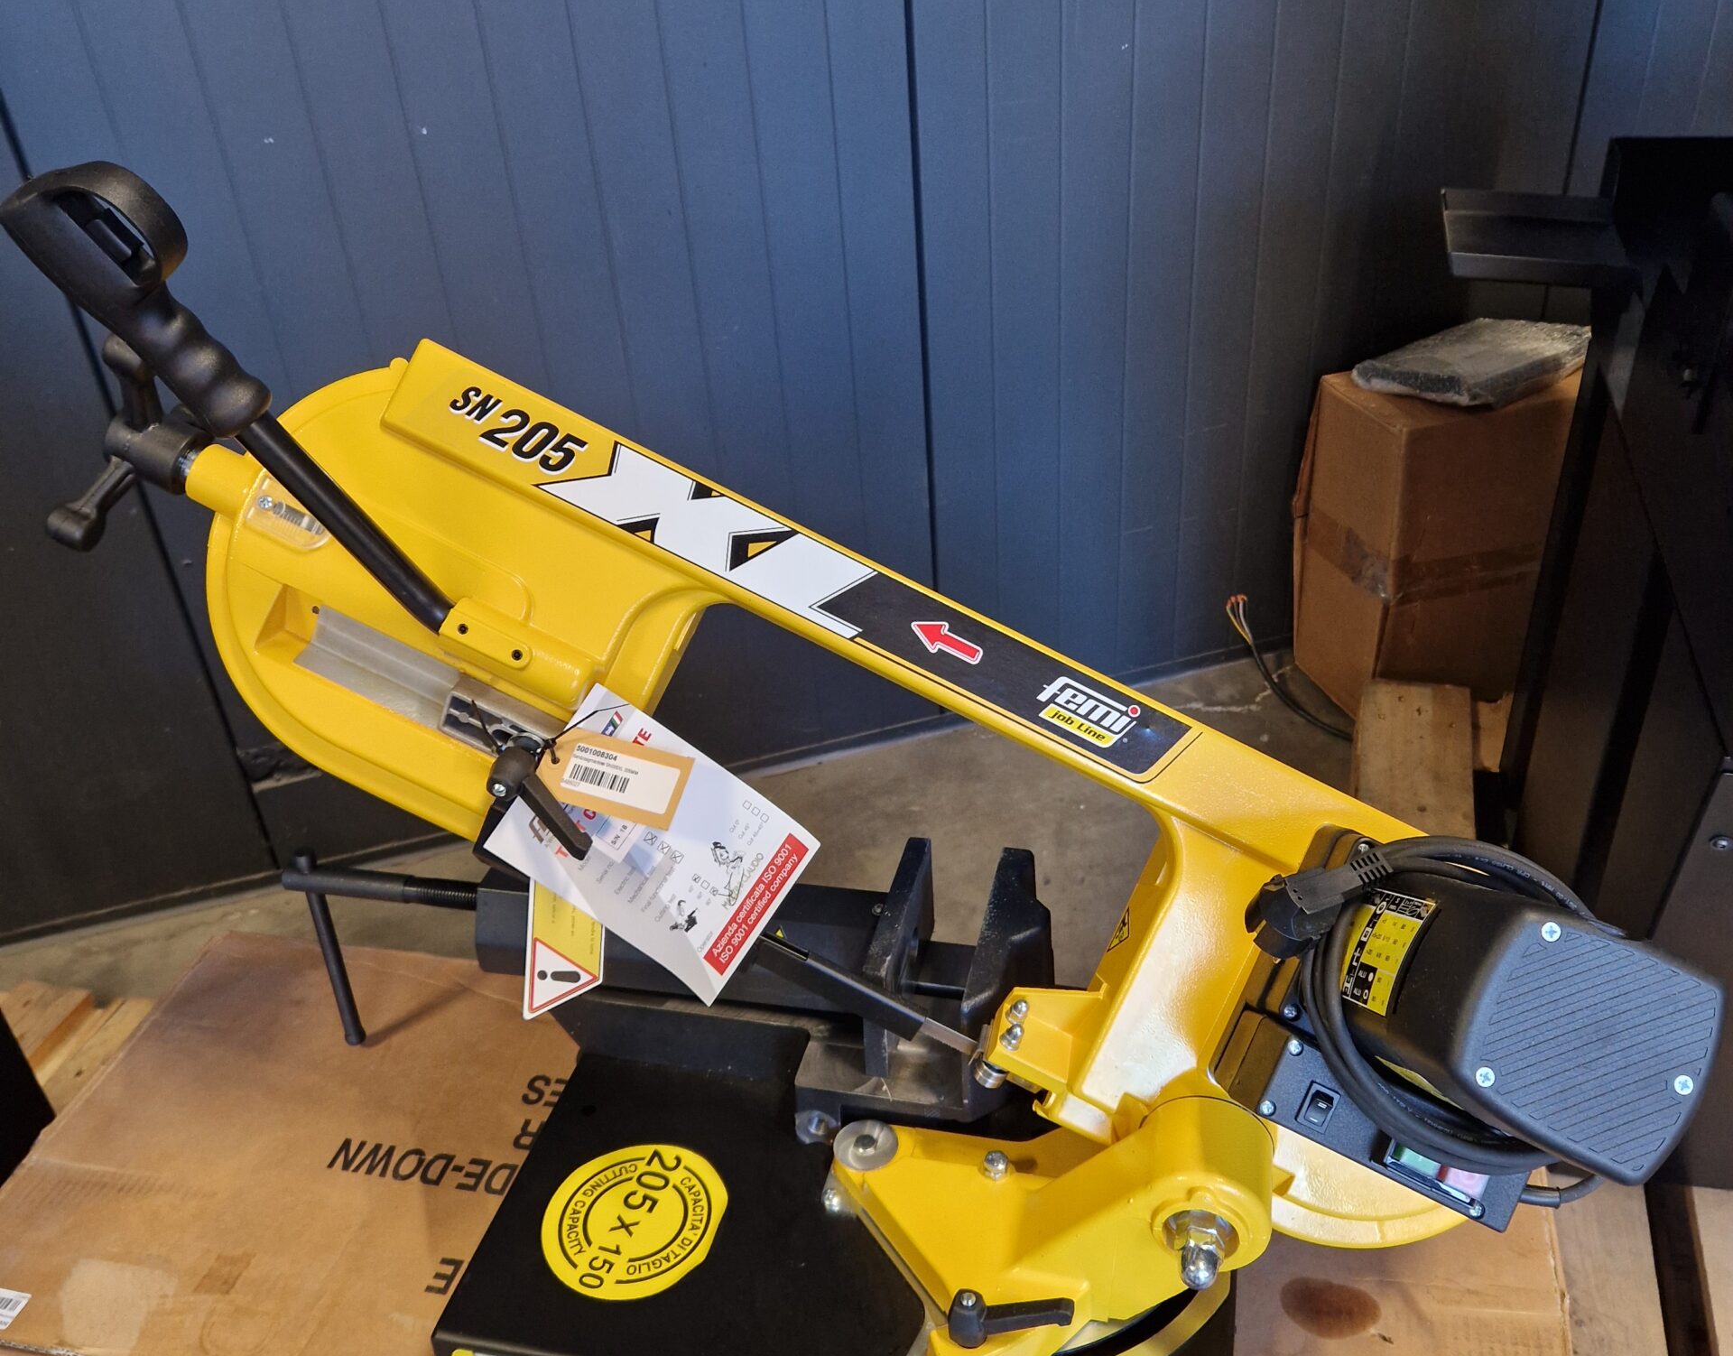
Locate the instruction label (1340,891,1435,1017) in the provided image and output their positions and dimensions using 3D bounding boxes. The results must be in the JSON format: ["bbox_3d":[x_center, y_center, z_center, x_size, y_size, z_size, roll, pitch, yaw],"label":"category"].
[{"bbox_3d":[0.255,0.136,0.769,0.004,0.058,0.083,26,-4,-1],"label":"instruction label"}]

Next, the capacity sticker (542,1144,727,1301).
[{"bbox_3d":[-0.137,0.320,0.911,0.108,0.001,0.108,7,34,18],"label":"capacity sticker"}]

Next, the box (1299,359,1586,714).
[{"bbox_3d":[0.870,-0.216,2.367,0.305,0.500,0.210,-13,33,-13],"label":"box"}]

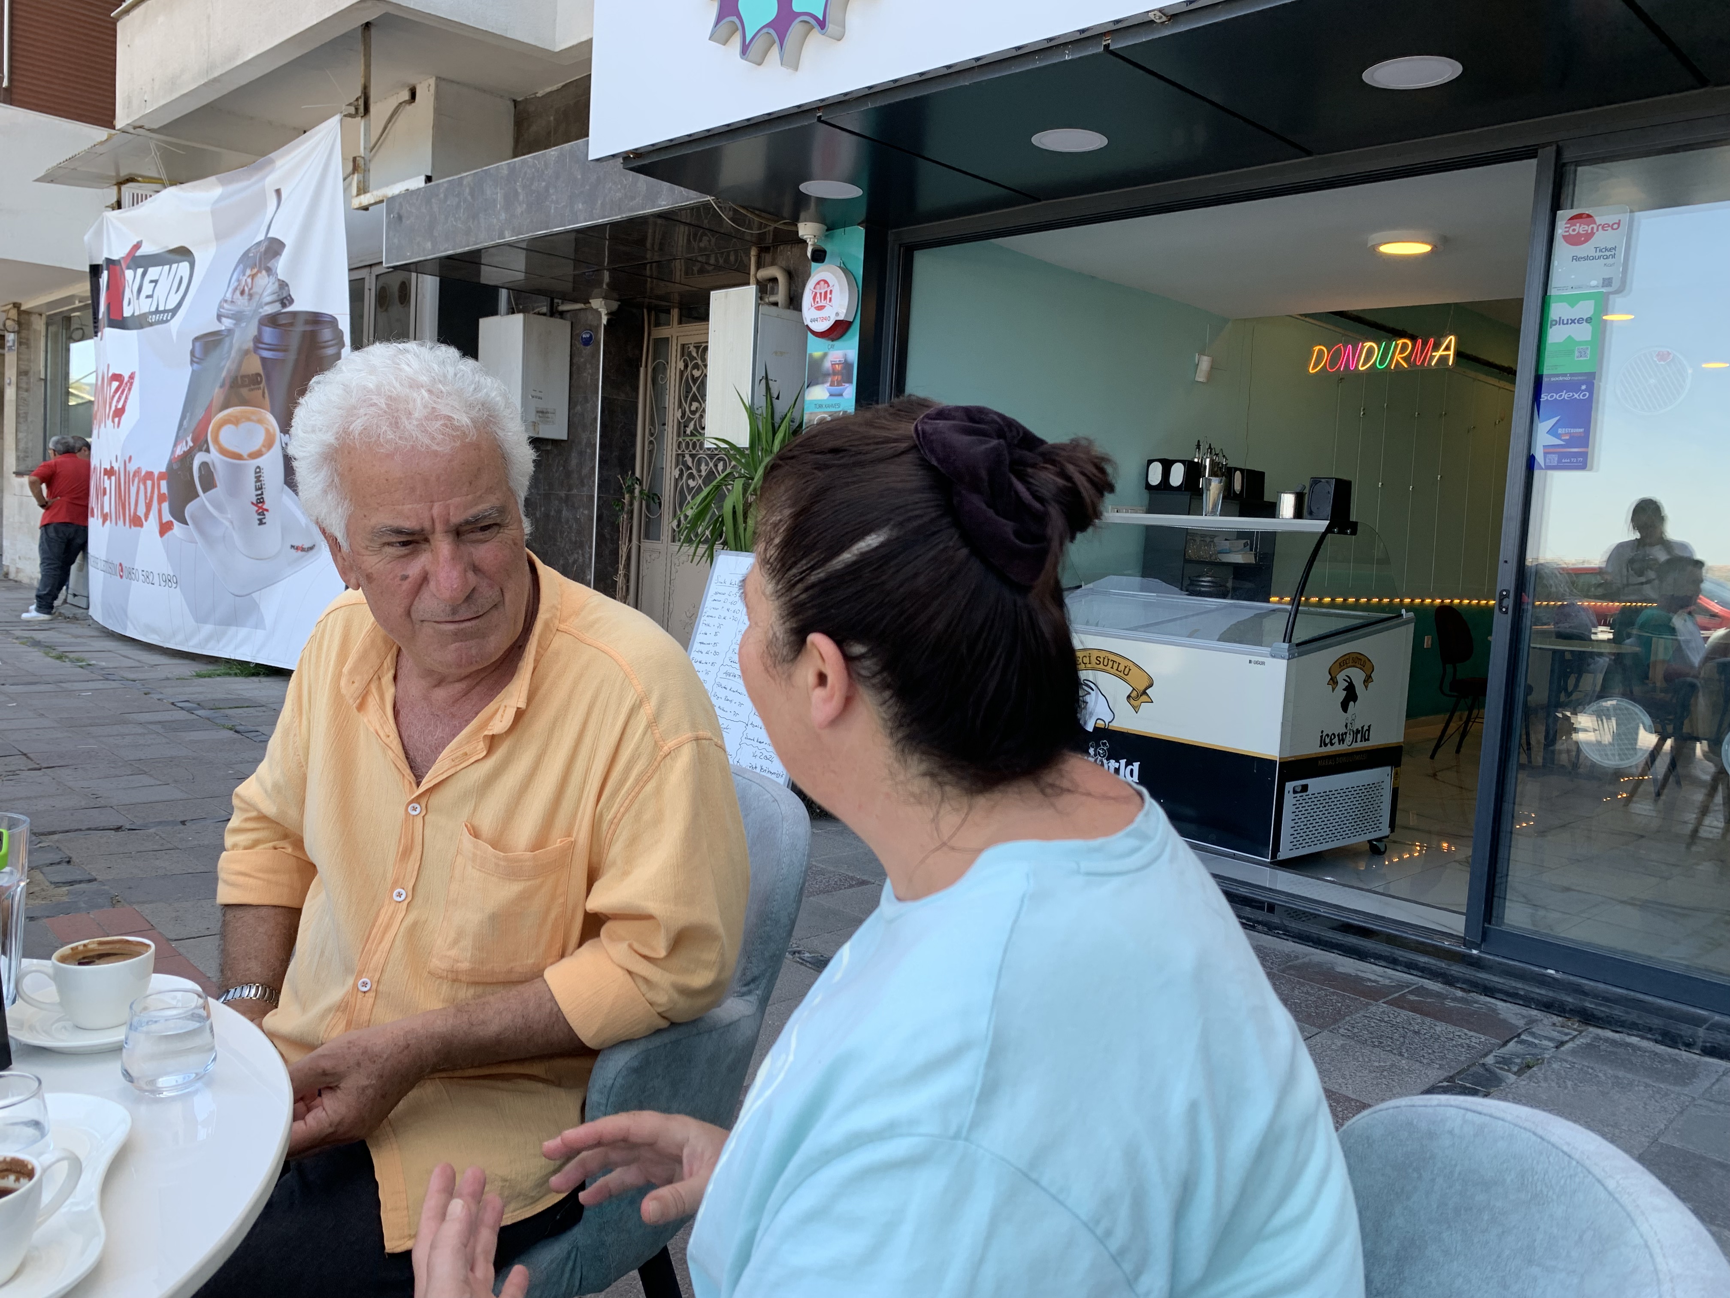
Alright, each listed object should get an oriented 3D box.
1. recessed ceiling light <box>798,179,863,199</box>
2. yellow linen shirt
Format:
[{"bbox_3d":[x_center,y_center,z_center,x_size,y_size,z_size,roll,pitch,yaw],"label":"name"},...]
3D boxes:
[{"bbox_3d":[-0.119,-1.619,4.572,0.225,0.025,0.225,3,5,0],"label":"recessed ceiling light"},{"bbox_3d":[-0.339,0.224,1.148,0.530,0.605,0.340,6,6,27],"label":"yellow linen shirt"}]

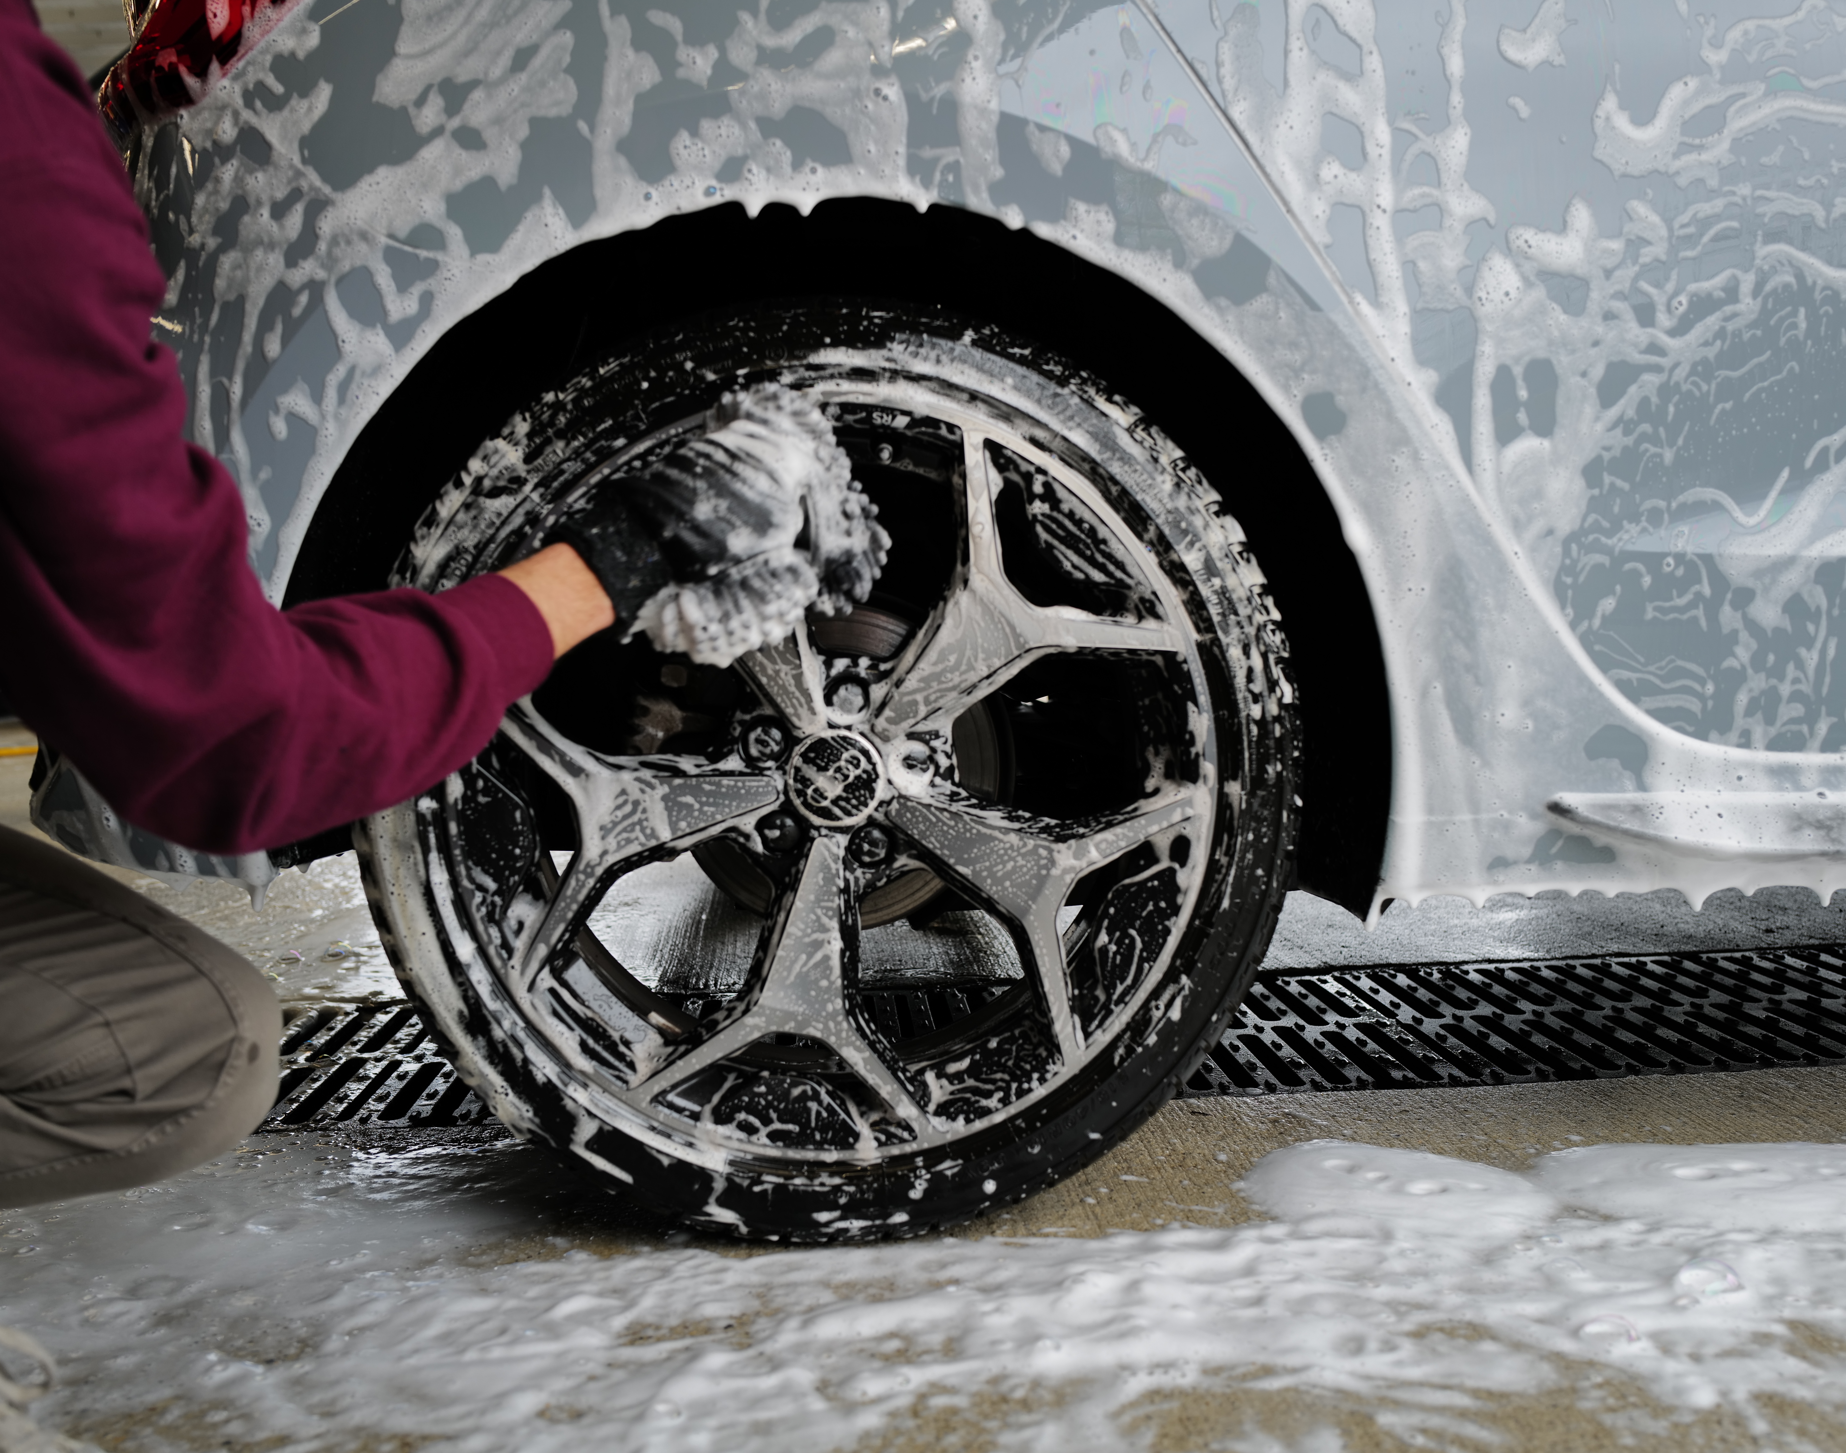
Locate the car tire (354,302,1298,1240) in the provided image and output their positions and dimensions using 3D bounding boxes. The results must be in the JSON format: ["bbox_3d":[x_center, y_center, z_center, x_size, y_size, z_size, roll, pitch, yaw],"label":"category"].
[{"bbox_3d":[-0.069,0.025,1.268,0.668,0.668,0.230,-2,5,-3],"label":"car tire"}]

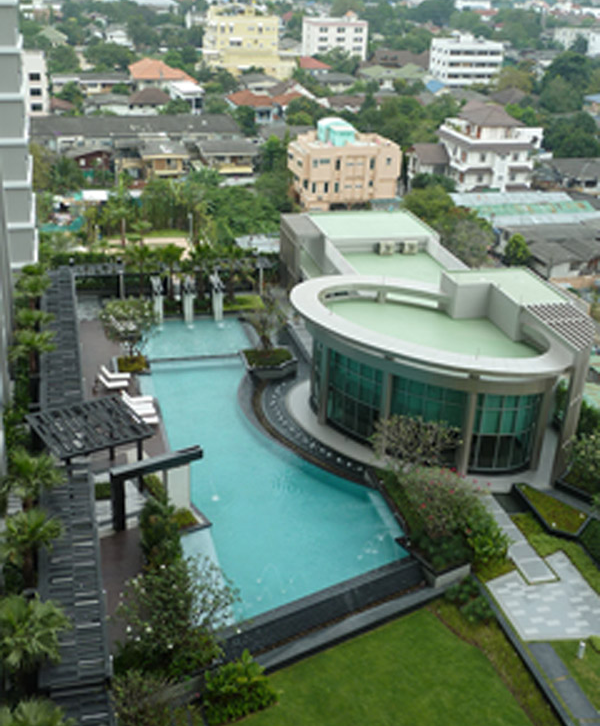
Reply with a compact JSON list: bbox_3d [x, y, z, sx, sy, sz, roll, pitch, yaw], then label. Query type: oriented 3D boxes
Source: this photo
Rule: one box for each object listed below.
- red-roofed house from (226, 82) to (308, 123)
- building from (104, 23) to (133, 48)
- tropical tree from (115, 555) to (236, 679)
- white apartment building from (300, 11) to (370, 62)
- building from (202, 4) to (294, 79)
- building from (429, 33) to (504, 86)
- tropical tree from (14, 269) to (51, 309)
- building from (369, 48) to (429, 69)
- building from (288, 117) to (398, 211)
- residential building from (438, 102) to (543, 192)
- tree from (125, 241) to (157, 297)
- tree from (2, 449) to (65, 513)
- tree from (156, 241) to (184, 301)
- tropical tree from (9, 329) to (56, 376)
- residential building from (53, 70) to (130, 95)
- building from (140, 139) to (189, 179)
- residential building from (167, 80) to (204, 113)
[{"bbox_3d":[-6.716,-49.551,176.695,14.000,6.900,11.000,0,25,-5],"label":"red-roofed house"},{"bbox_3d":[-54.124,-97.884,277.616,8.000,6.800,8.500,2,25,0],"label":"building"},{"bbox_3d":[-4.548,9.587,34.644,4.500,4.100,4.100,2,25,0],"label":"tropical tree"},{"bbox_3d":[11.329,-106.183,303.379,17.600,14.800,14.000,-4,26,-14],"label":"white apartment building"},{"bbox_3d":[-15.019,-88.657,256.823,21.000,19.000,15.000,-5,26,-14],"label":"building"},{"bbox_3d":[45.916,-82.987,256.233,16.000,14.000,12.000,-5,26,-15],"label":"building"},{"bbox_3d":[-18.002,-4.436,62.540,2.400,3.500,2.400,2,25,0],"label":"tropical tree"},{"bbox_3d":[26.473,-78.368,244.843,16.500,8.000,11.500,-1,24,-7],"label":"building"},{"bbox_3d":[4.998,-25.049,118.375,12.800,12.000,10.500,-2,25,-9],"label":"building"},{"bbox_3d":[27.379,-31.896,134.160,11.000,12.800,12.000,-4,25,-14],"label":"residential building"},{"bbox_3d":[-11.860,-6.892,69.237,2.400,4.300,2.400,2,25,0],"label":"tree"},{"bbox_3d":[-11.786,5.542,40.408,2.600,3.500,2.600,-4,25,-14],"label":"tree"},{"bbox_3d":[-9.180,-6.282,65.423,2.000,4.100,2.000,-4,25,-14],"label":"tree"},{"bbox_3d":[-15.403,-0.206,53.655,2.650,3.500,2.650,2,25,0],"label":"tropical tree"},{"bbox_3d":[-46.684,-62.865,206.899,18.000,6.000,8.000,-2,24,-9],"label":"residential building"},{"bbox_3d":[-18.577,-27.772,128.990,6.200,6.300,7.000,2,25,-2],"label":"building"},{"bbox_3d":[-22.537,-51.061,178.669,6.000,6.800,8.000,-5,26,-16],"label":"residential building"}]

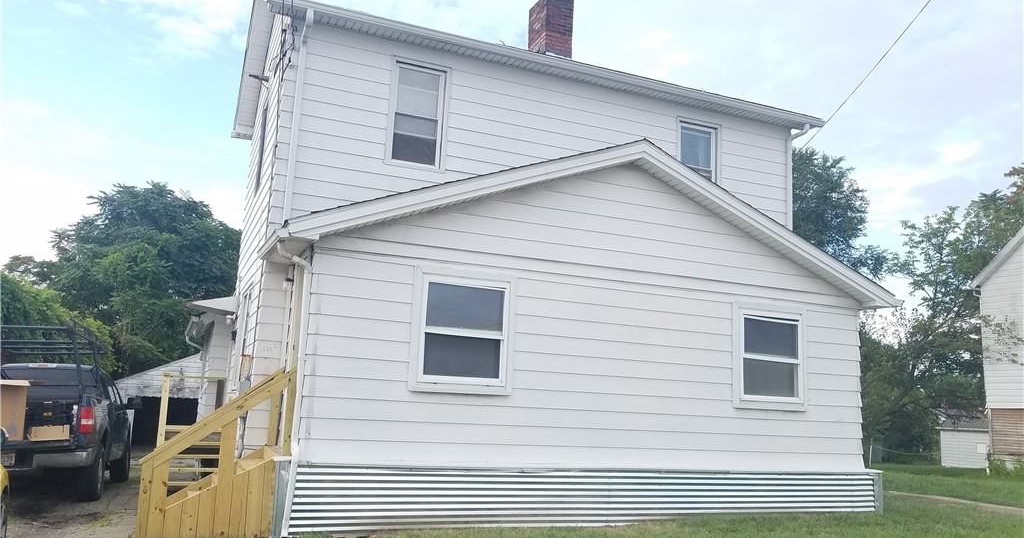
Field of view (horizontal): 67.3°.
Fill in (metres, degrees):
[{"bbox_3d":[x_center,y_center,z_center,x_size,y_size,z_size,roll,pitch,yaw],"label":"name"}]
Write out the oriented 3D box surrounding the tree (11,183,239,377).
[{"bbox_3d":[-16.644,1.923,34.000,9.200,11.000,9.000,7,-10,-22],"label":"tree"}]

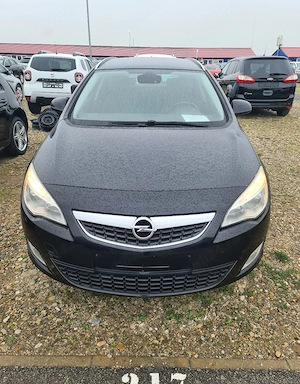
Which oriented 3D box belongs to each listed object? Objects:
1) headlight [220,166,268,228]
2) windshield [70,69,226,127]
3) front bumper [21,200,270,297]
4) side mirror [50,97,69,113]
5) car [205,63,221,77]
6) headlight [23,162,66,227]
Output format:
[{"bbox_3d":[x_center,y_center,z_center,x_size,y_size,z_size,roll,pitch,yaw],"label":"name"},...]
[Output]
[{"bbox_3d":[0.612,0.021,1.806,0.390,0.240,0.470,1,24,1],"label":"headlight"},{"bbox_3d":[-0.001,-0.900,2.720,1.420,0.150,1.040,1,49,1],"label":"windshield"},{"bbox_3d":[-0.032,0.298,1.822,1.740,0.500,0.540,1,24,1],"label":"front bumper"},{"bbox_3d":[-0.885,-0.860,2.857,0.210,0.150,0.130,1,24,1],"label":"side mirror"},{"bbox_3d":[5.666,-10.655,25.880,1.750,1.460,4.200,5,24,10],"label":"car"},{"bbox_3d":[-0.668,0.001,1.823,0.390,0.240,0.470,1,24,1],"label":"headlight"}]

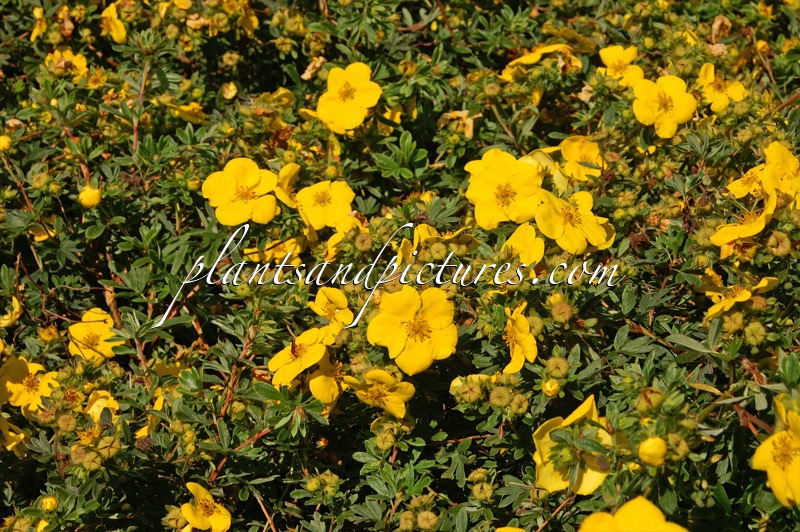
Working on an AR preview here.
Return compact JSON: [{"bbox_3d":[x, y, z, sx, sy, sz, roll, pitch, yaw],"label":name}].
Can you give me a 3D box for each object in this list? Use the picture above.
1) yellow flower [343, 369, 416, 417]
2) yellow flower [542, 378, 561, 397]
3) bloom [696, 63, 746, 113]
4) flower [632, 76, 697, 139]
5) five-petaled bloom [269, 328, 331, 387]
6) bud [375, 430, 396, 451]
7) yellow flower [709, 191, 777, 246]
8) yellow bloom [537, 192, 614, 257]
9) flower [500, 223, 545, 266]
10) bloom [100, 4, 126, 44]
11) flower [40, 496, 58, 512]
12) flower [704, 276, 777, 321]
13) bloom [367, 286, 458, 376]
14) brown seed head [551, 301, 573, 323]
[{"bbox_3d":[-0.008,0.049,0.770,0.026,0.011,0.029,37,50,27],"label":"yellow flower"},{"bbox_3d":[0.060,0.048,0.792,0.007,0.008,0.007,0,28,0],"label":"yellow flower"},{"bbox_3d":[0.154,-0.085,0.955,0.025,0.010,0.025,-8,66,-10],"label":"bloom"},{"bbox_3d":[0.144,-0.087,1.092,0.035,0.035,0.012,-1,-14,-2],"label":"flower"},{"bbox_3d":[-0.039,0.035,0.770,0.028,0.010,0.028,-38,27,9],"label":"five-petaled bloom"},{"bbox_3d":[-0.005,0.063,0.716,0.008,0.007,0.007,0,72,0],"label":"bud"},{"bbox_3d":[0.152,-0.021,0.890,0.034,0.014,0.031,-31,29,0],"label":"yellow flower"},{"bbox_3d":[0.075,-0.019,0.860,0.034,0.012,0.030,-10,65,-13],"label":"yellow bloom"},{"bbox_3d":[0.049,-0.007,0.825,0.023,0.012,0.024,10,72,16],"label":"flower"},{"bbox_3d":[-0.174,-0.146,1.212,0.013,0.025,0.020,4,19,-44],"label":"bloom"},{"bbox_3d":[-0.134,0.091,0.762,0.007,0.007,0.007,0,28,0],"label":"flower"},{"bbox_3d":[0.139,0.013,0.815,0.029,0.011,0.031,-4,31,35],"label":"flower"},{"bbox_3d":[0.005,0.025,0.750,0.034,0.034,0.012,0,-12,0],"label":"bloom"},{"bbox_3d":[0.065,0.018,0.810,0.009,0.008,0.009,0,60,0],"label":"brown seed head"}]

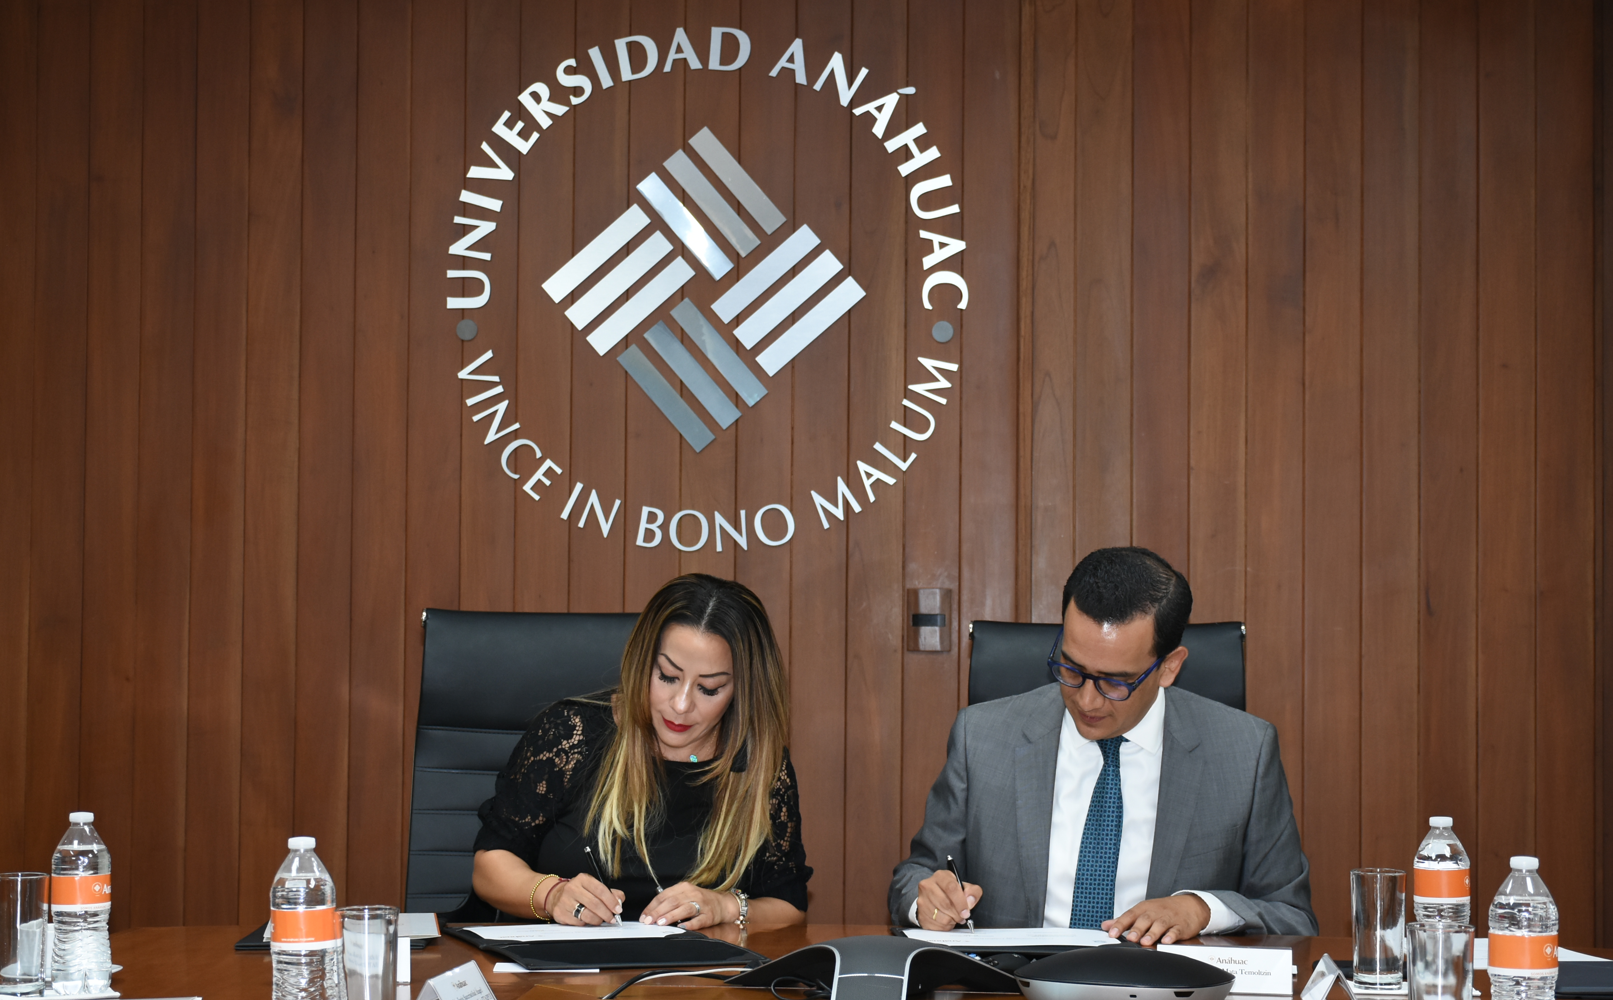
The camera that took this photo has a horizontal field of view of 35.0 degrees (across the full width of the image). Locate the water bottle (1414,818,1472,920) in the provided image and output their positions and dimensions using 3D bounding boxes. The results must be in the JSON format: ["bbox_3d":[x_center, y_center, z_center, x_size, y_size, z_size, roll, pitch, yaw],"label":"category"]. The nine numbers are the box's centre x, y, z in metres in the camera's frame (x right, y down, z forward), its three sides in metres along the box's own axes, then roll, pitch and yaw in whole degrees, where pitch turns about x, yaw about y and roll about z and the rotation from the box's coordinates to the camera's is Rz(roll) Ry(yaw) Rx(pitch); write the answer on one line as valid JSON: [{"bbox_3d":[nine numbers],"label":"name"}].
[{"bbox_3d":[0.736,0.465,2.955,0.066,0.200,0.066,0,-2,0],"label":"water bottle"}]

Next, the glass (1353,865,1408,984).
[{"bbox_3d":[0.666,0.499,2.970,0.064,0.133,0.064,0,-2,0],"label":"glass"}]

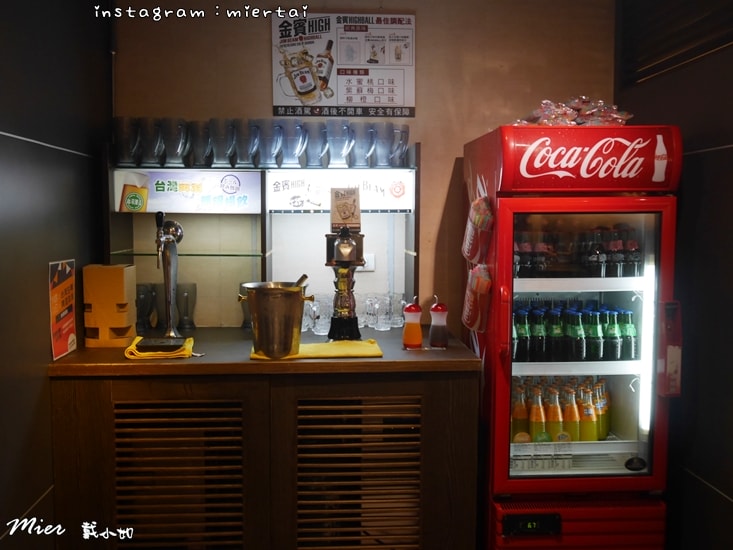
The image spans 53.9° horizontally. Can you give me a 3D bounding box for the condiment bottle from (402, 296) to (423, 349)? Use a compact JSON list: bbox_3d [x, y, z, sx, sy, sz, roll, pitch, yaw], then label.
[{"bbox_3d":[0.157,0.161,2.437,0.067,0.177,0.067,1,4,5],"label":"condiment bottle"}]

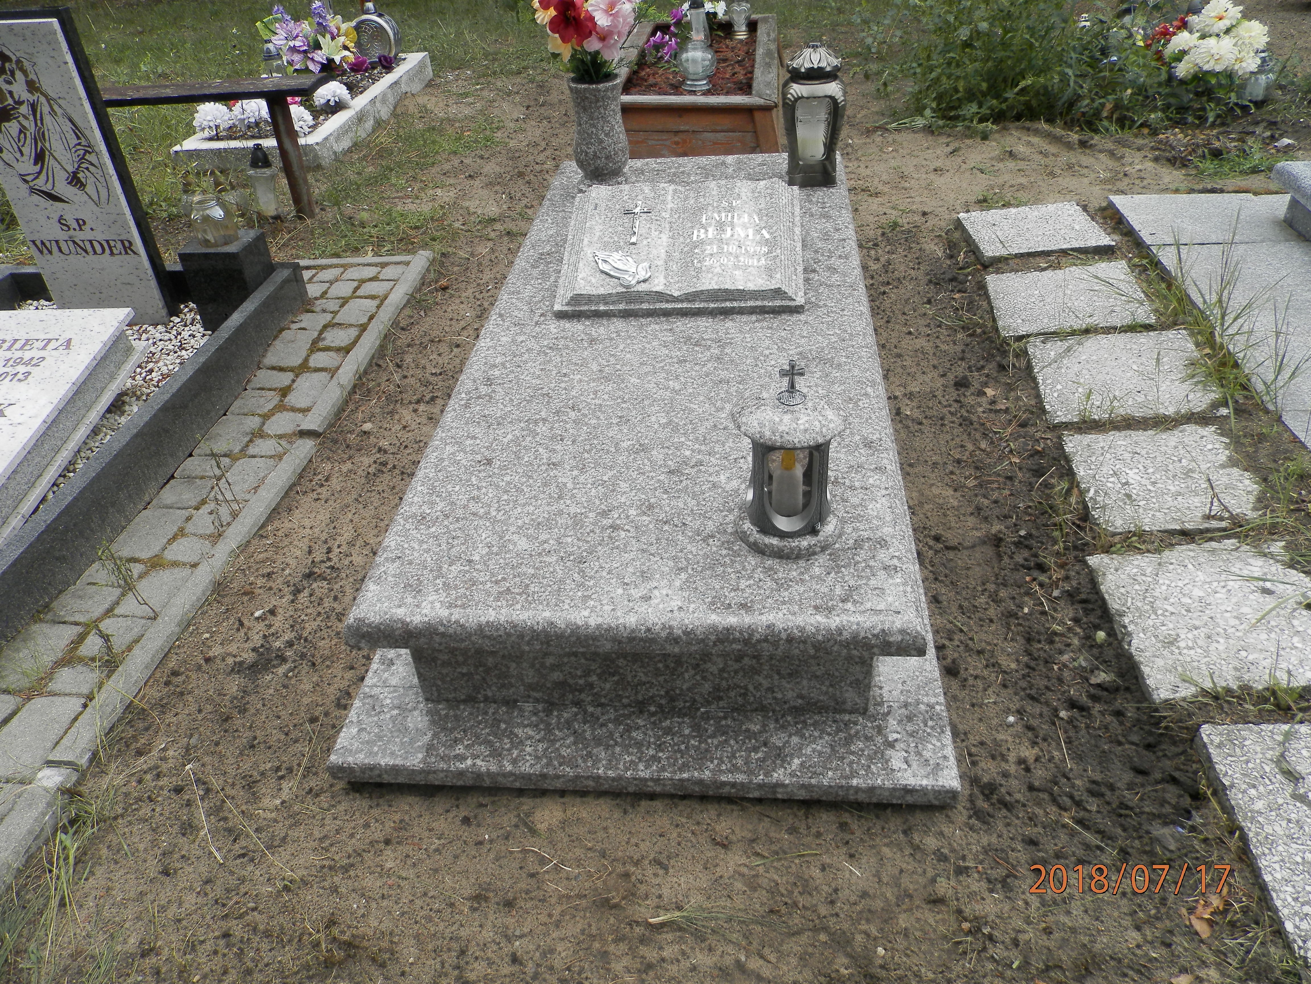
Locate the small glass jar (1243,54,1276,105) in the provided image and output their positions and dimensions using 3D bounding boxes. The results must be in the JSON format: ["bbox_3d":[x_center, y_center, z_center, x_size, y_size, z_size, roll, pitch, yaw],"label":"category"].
[{"bbox_3d":[2.307,-1.588,3.609,0.105,0.170,0.105,0,38,6],"label":"small glass jar"}]

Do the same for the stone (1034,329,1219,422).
[{"bbox_3d":[1.121,-0.267,2.290,0.389,0.050,0.375,0,38,6],"label":"stone"}]

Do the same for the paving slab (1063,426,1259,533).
[{"bbox_3d":[1.054,-0.020,1.983,0.350,0.050,0.350,-2,38,3],"label":"paving slab"}]

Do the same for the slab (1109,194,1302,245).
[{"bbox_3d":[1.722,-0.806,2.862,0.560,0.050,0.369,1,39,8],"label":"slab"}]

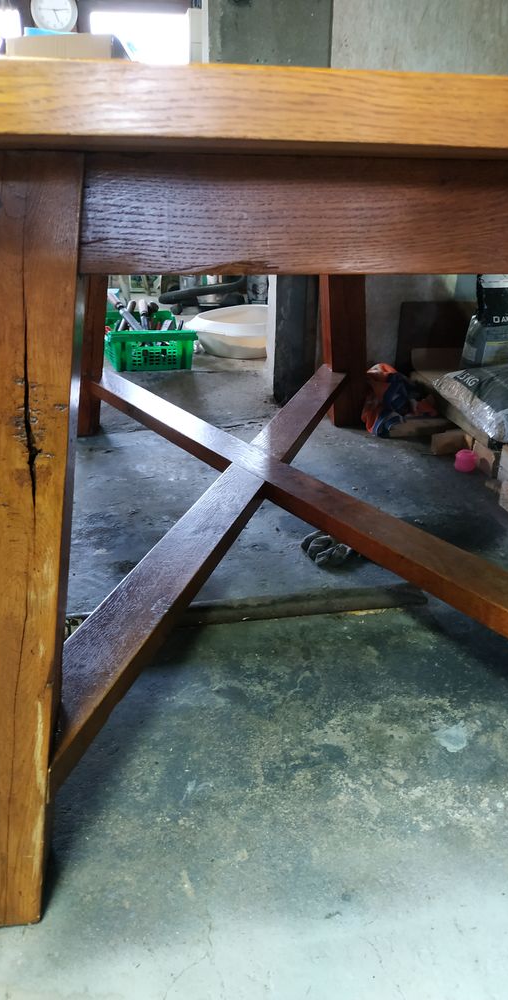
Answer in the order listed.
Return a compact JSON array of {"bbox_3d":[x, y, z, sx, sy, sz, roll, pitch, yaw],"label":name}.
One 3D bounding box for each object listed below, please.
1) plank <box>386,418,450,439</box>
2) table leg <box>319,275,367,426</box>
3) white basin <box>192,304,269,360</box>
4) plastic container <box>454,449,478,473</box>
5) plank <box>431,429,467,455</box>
[{"bbox_3d":[0.517,-0.216,2.103,0.250,0.038,0.065,-1,25,-5],"label":"plank"},{"bbox_3d":[0.257,-0.548,2.000,0.103,0.740,0.101,-11,34,-5],"label":"table leg"},{"bbox_3d":[-0.025,-0.750,3.086,0.580,0.156,0.540,-3,25,-9],"label":"white basin"},{"bbox_3d":[0.563,-0.109,1.859,0.054,0.052,0.054,-3,25,-9],"label":"plastic container"},{"bbox_3d":[0.581,-0.172,1.988,0.170,0.058,0.030,-17,30,-33],"label":"plank"}]

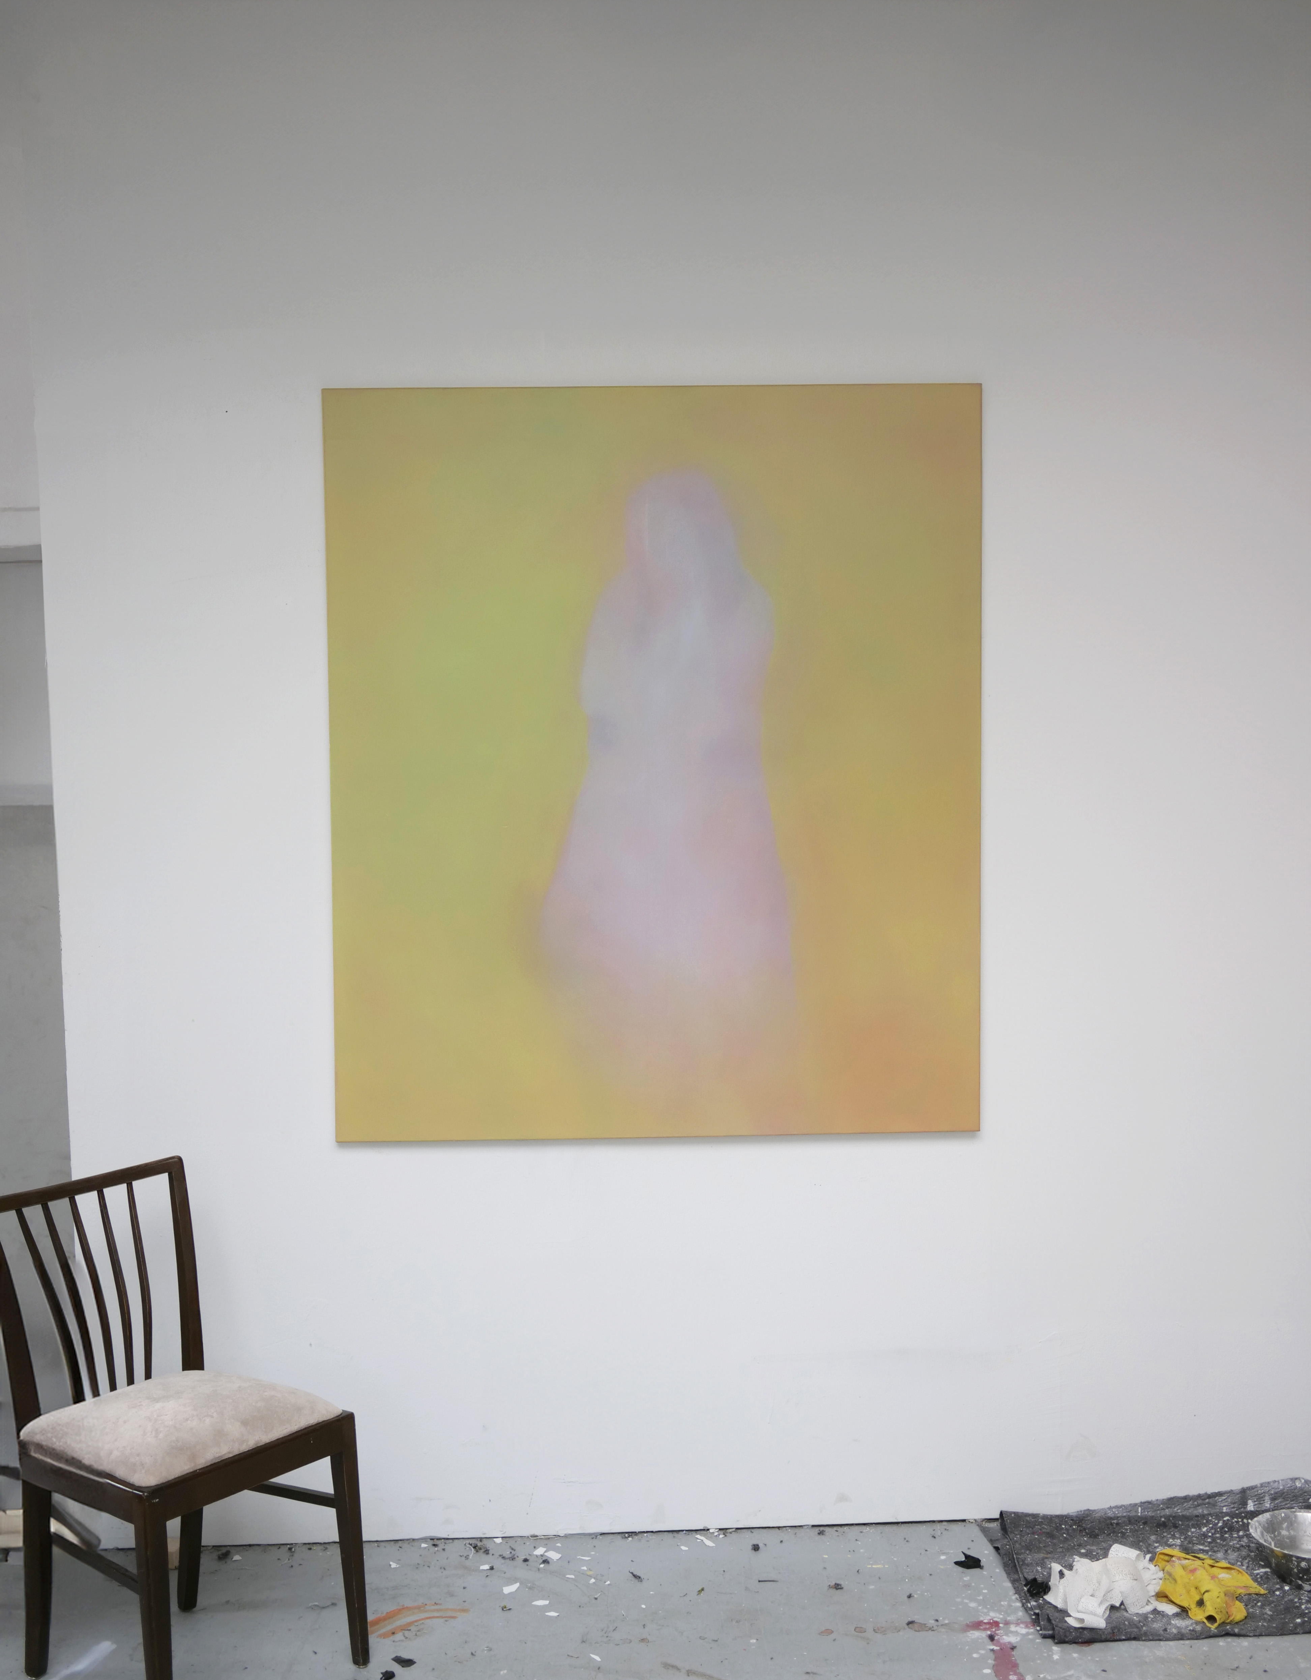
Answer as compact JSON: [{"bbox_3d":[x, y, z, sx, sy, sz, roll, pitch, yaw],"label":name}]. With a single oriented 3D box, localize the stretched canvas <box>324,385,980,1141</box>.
[{"bbox_3d":[0.002,-0.145,3.998,1.285,1.481,0.035,-1,4,-1],"label":"stretched canvas"}]

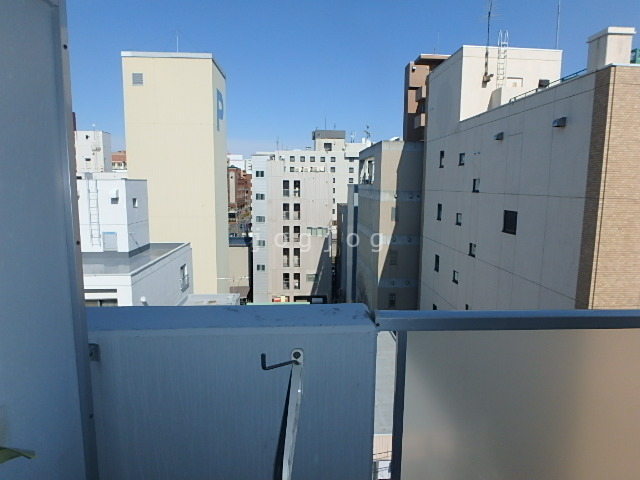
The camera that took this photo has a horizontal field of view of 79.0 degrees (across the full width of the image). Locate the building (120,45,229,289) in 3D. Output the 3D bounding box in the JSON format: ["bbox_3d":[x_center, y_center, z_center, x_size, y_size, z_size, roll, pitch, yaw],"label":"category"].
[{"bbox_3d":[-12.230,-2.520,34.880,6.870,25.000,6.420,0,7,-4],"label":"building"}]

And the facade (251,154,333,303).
[{"bbox_3d":[-4.170,-0.970,61.030,11.180,23.190,13.000,0,8,-3],"label":"facade"}]

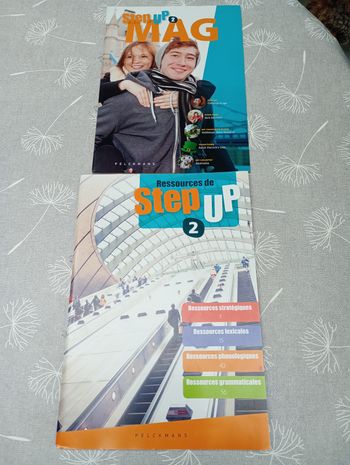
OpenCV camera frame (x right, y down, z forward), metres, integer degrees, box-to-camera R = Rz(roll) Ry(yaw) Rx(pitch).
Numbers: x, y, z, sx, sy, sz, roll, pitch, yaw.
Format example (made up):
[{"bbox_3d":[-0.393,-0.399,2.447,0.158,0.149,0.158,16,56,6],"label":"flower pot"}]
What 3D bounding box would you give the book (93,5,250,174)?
[{"bbox_3d":[-0.004,-0.211,0.534,0.204,0.008,0.288,0,71,2],"label":"book"}]

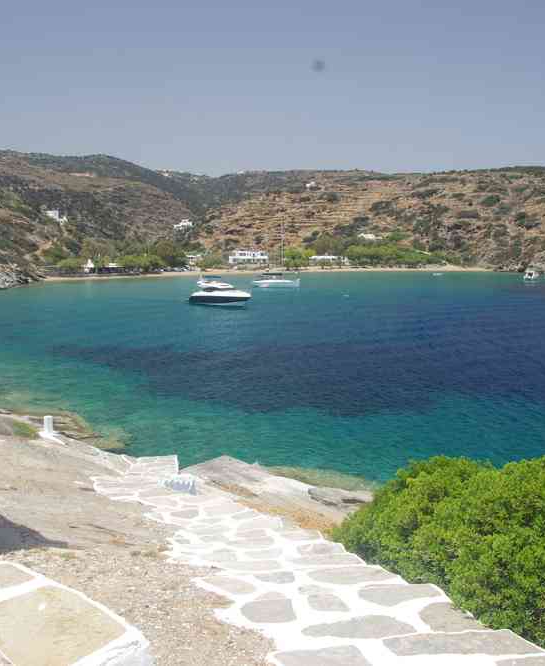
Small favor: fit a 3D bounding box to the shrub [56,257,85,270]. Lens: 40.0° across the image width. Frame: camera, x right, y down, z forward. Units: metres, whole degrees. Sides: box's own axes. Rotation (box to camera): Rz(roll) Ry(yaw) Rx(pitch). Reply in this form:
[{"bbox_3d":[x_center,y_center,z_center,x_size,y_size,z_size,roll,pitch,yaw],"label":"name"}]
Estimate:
[{"bbox_3d":[-70.641,-24.305,262.000,10.000,4.700,8.000,-1,7,-11],"label":"shrub"}]

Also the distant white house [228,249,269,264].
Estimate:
[{"bbox_3d":[-10.037,-32.248,320.000,17.000,5.900,9.000,-1,7,-9],"label":"distant white house"}]

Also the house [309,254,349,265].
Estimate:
[{"bbox_3d":[24.042,-30.790,316.000,16.500,4.000,8.000,-1,7,-6],"label":"house"}]

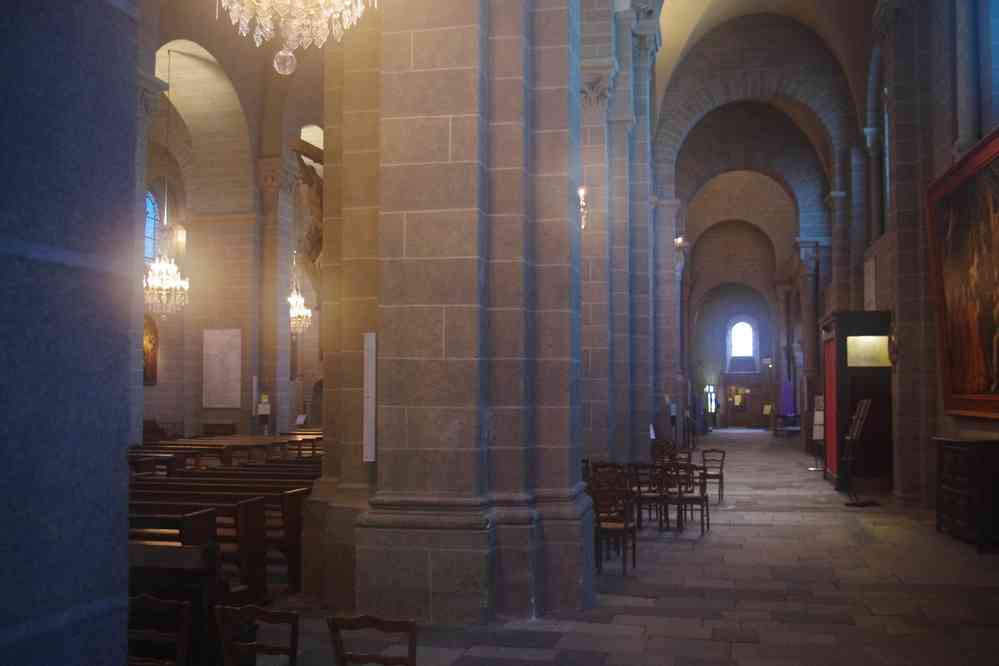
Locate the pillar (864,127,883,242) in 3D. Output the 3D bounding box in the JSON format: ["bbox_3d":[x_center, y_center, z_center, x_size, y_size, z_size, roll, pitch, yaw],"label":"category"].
[{"bbox_3d":[7.517,-2.966,18.956,0.340,2.350,0.340,-1,-3,12],"label":"pillar"}]

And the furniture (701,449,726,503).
[{"bbox_3d":[3.298,2.195,14.580,0.400,0.800,0.420,-1,-4,18],"label":"furniture"}]

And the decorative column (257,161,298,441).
[{"bbox_3d":[-5.300,-0.518,22.312,0.600,7.100,0.720,-1,-3,12],"label":"decorative column"}]

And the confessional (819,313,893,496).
[{"bbox_3d":[6.355,1.219,16.598,1.100,3.000,2.300,-1,-3,12],"label":"confessional"}]

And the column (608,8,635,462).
[{"bbox_3d":[1.899,-1.167,14.516,0.420,7.500,0.500,-1,-3,12],"label":"column"}]

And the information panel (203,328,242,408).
[{"bbox_3d":[-6.501,0.839,22.078,0.970,1.830,0.060,-1,-3,12],"label":"information panel"}]

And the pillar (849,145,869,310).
[{"bbox_3d":[7.382,-0.499,19.350,0.370,6.750,0.380,-1,-3,12],"label":"pillar"}]

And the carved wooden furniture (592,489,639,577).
[{"bbox_3d":[1.107,1.860,9.004,0.410,0.800,0.420,-1,-4,18],"label":"carved wooden furniture"}]

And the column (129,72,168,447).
[{"bbox_3d":[-6.492,-0.922,16.394,0.750,7.200,0.800,-1,-3,12],"label":"column"}]

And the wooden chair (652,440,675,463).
[{"bbox_3d":[2.926,2.336,16.956,0.410,0.800,0.420,-1,-4,18],"label":"wooden chair"}]

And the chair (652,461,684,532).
[{"bbox_3d":[2.076,2.020,11.676,0.400,0.800,0.420,-1,-4,18],"label":"chair"}]

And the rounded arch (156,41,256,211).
[{"bbox_3d":[-7.181,-4.402,19.720,1.800,3.050,5.300,-1,-3,12],"label":"rounded arch"}]

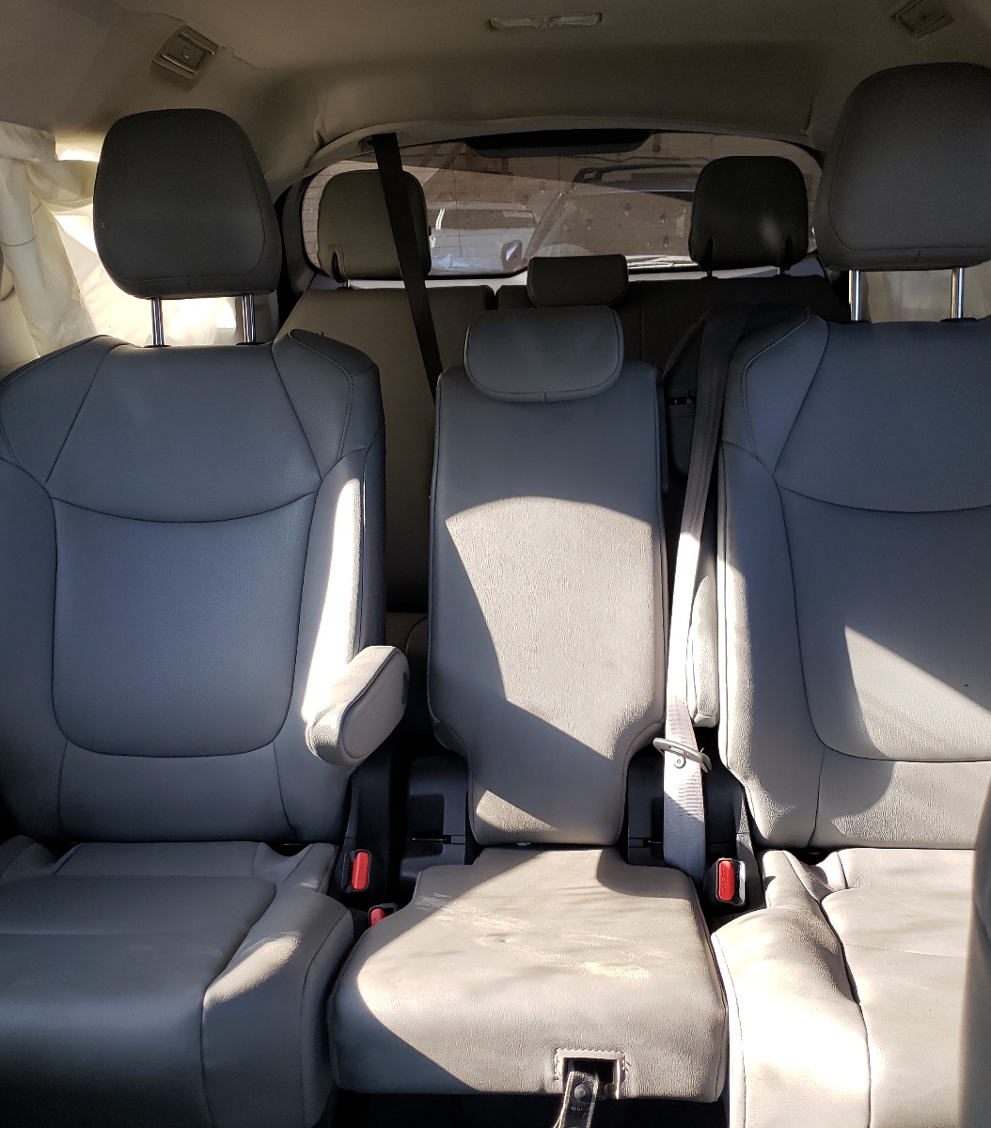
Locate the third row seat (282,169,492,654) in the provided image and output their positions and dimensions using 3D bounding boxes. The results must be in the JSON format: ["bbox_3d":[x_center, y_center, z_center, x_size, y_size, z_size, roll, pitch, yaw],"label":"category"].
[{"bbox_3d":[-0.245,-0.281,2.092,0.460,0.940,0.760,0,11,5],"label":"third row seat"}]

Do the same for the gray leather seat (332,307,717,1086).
[{"bbox_3d":[0.048,0.053,1.180,0.320,0.665,0.730,0,11,5],"label":"gray leather seat"}]

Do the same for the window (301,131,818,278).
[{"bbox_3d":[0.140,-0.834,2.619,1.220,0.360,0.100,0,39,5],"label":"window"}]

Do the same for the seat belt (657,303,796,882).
[{"bbox_3d":[0.284,0.008,1.350,0.170,0.640,0.290,0,11,5],"label":"seat belt"}]

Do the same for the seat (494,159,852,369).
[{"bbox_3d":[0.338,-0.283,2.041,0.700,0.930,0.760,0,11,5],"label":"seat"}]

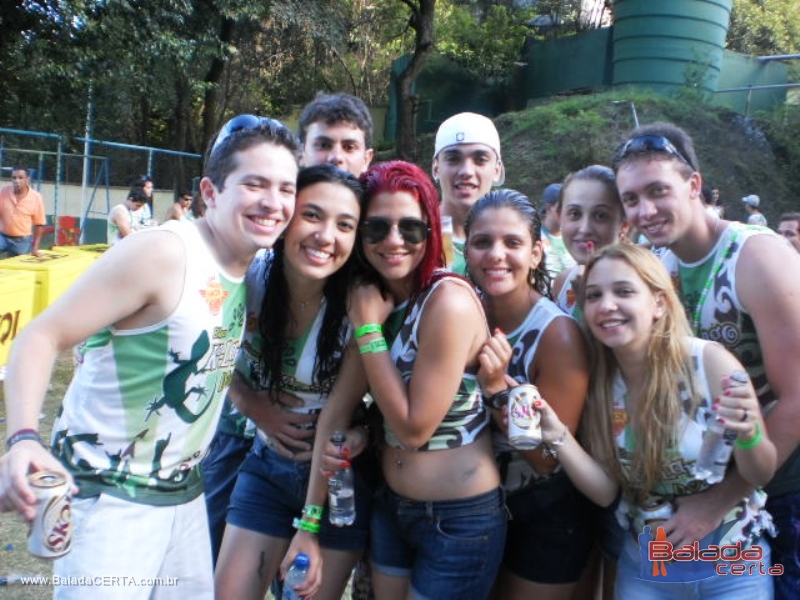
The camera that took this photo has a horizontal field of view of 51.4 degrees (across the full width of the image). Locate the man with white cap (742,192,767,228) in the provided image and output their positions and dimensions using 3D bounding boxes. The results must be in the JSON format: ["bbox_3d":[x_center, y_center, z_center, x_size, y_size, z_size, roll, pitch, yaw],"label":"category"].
[{"bbox_3d":[5.090,-0.660,12.086,0.360,1.720,0.500,8,8,40],"label":"man with white cap"}]

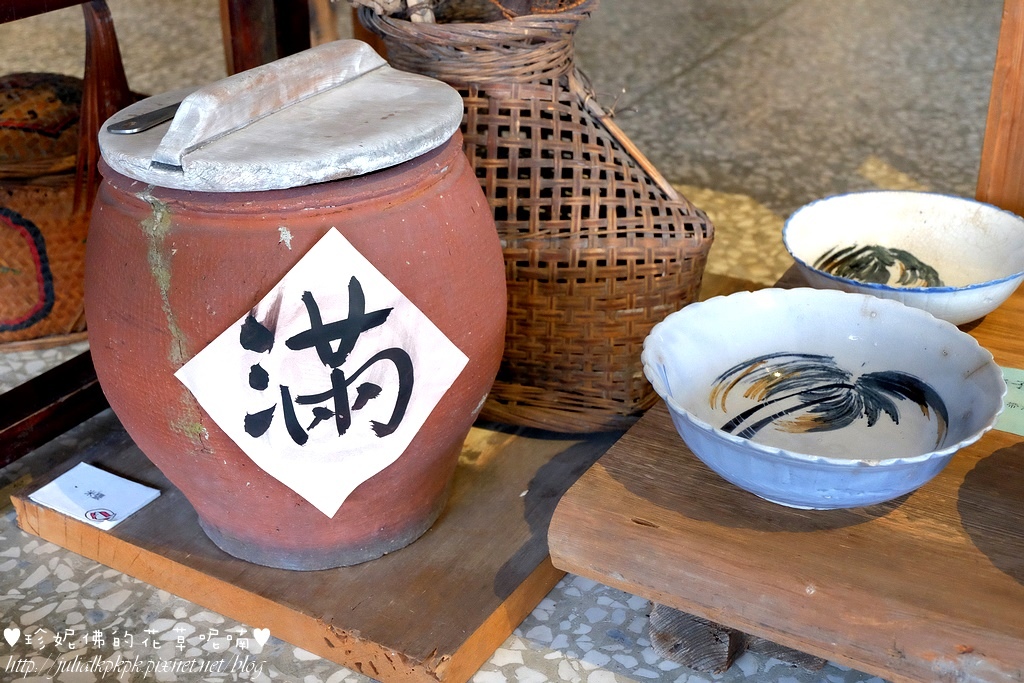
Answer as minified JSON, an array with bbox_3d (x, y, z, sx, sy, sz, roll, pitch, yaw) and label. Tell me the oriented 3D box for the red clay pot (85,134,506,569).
[{"bbox_3d":[-0.161,-0.016,0.964,0.316,0.321,0.316,0,28,0],"label":"red clay pot"}]

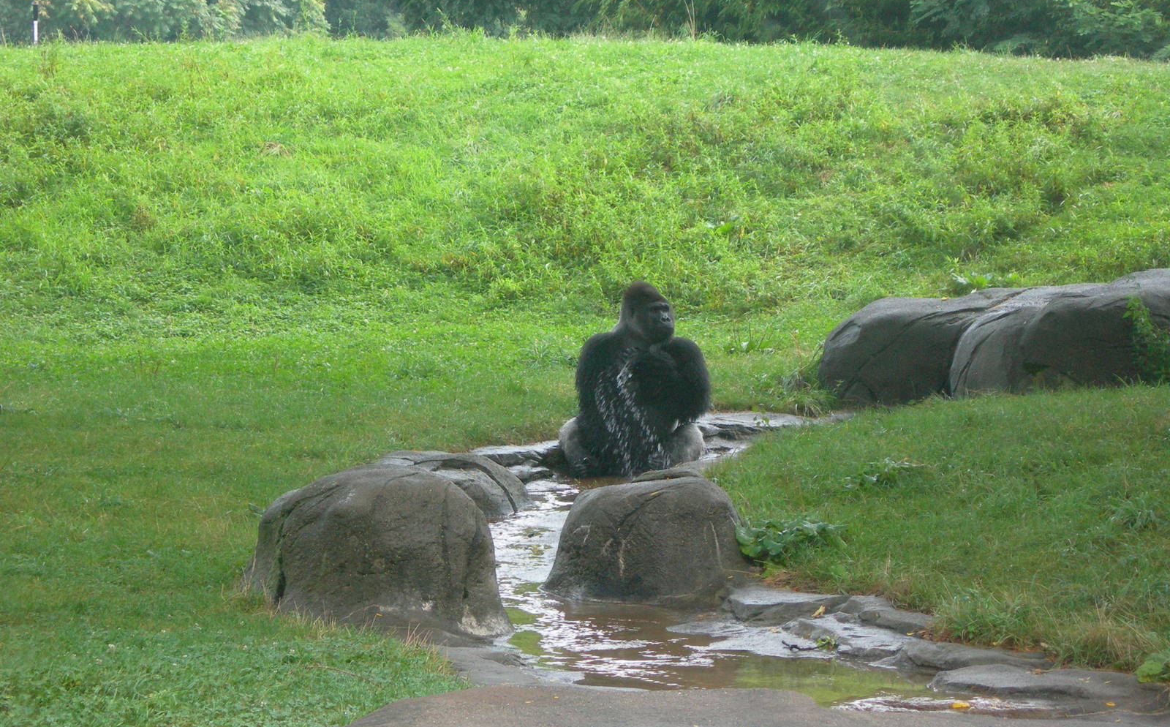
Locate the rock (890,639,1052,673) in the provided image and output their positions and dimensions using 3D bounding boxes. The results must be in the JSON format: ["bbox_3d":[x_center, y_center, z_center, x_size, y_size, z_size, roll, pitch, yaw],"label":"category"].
[{"bbox_3d":[1.759,1.310,17.553,0.730,0.120,0.420,0,8,0],"label":"rock"}]

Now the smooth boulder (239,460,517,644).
[{"bbox_3d":[-1.003,0.849,18.498,1.200,0.730,1.000,1,8,5],"label":"smooth boulder"}]

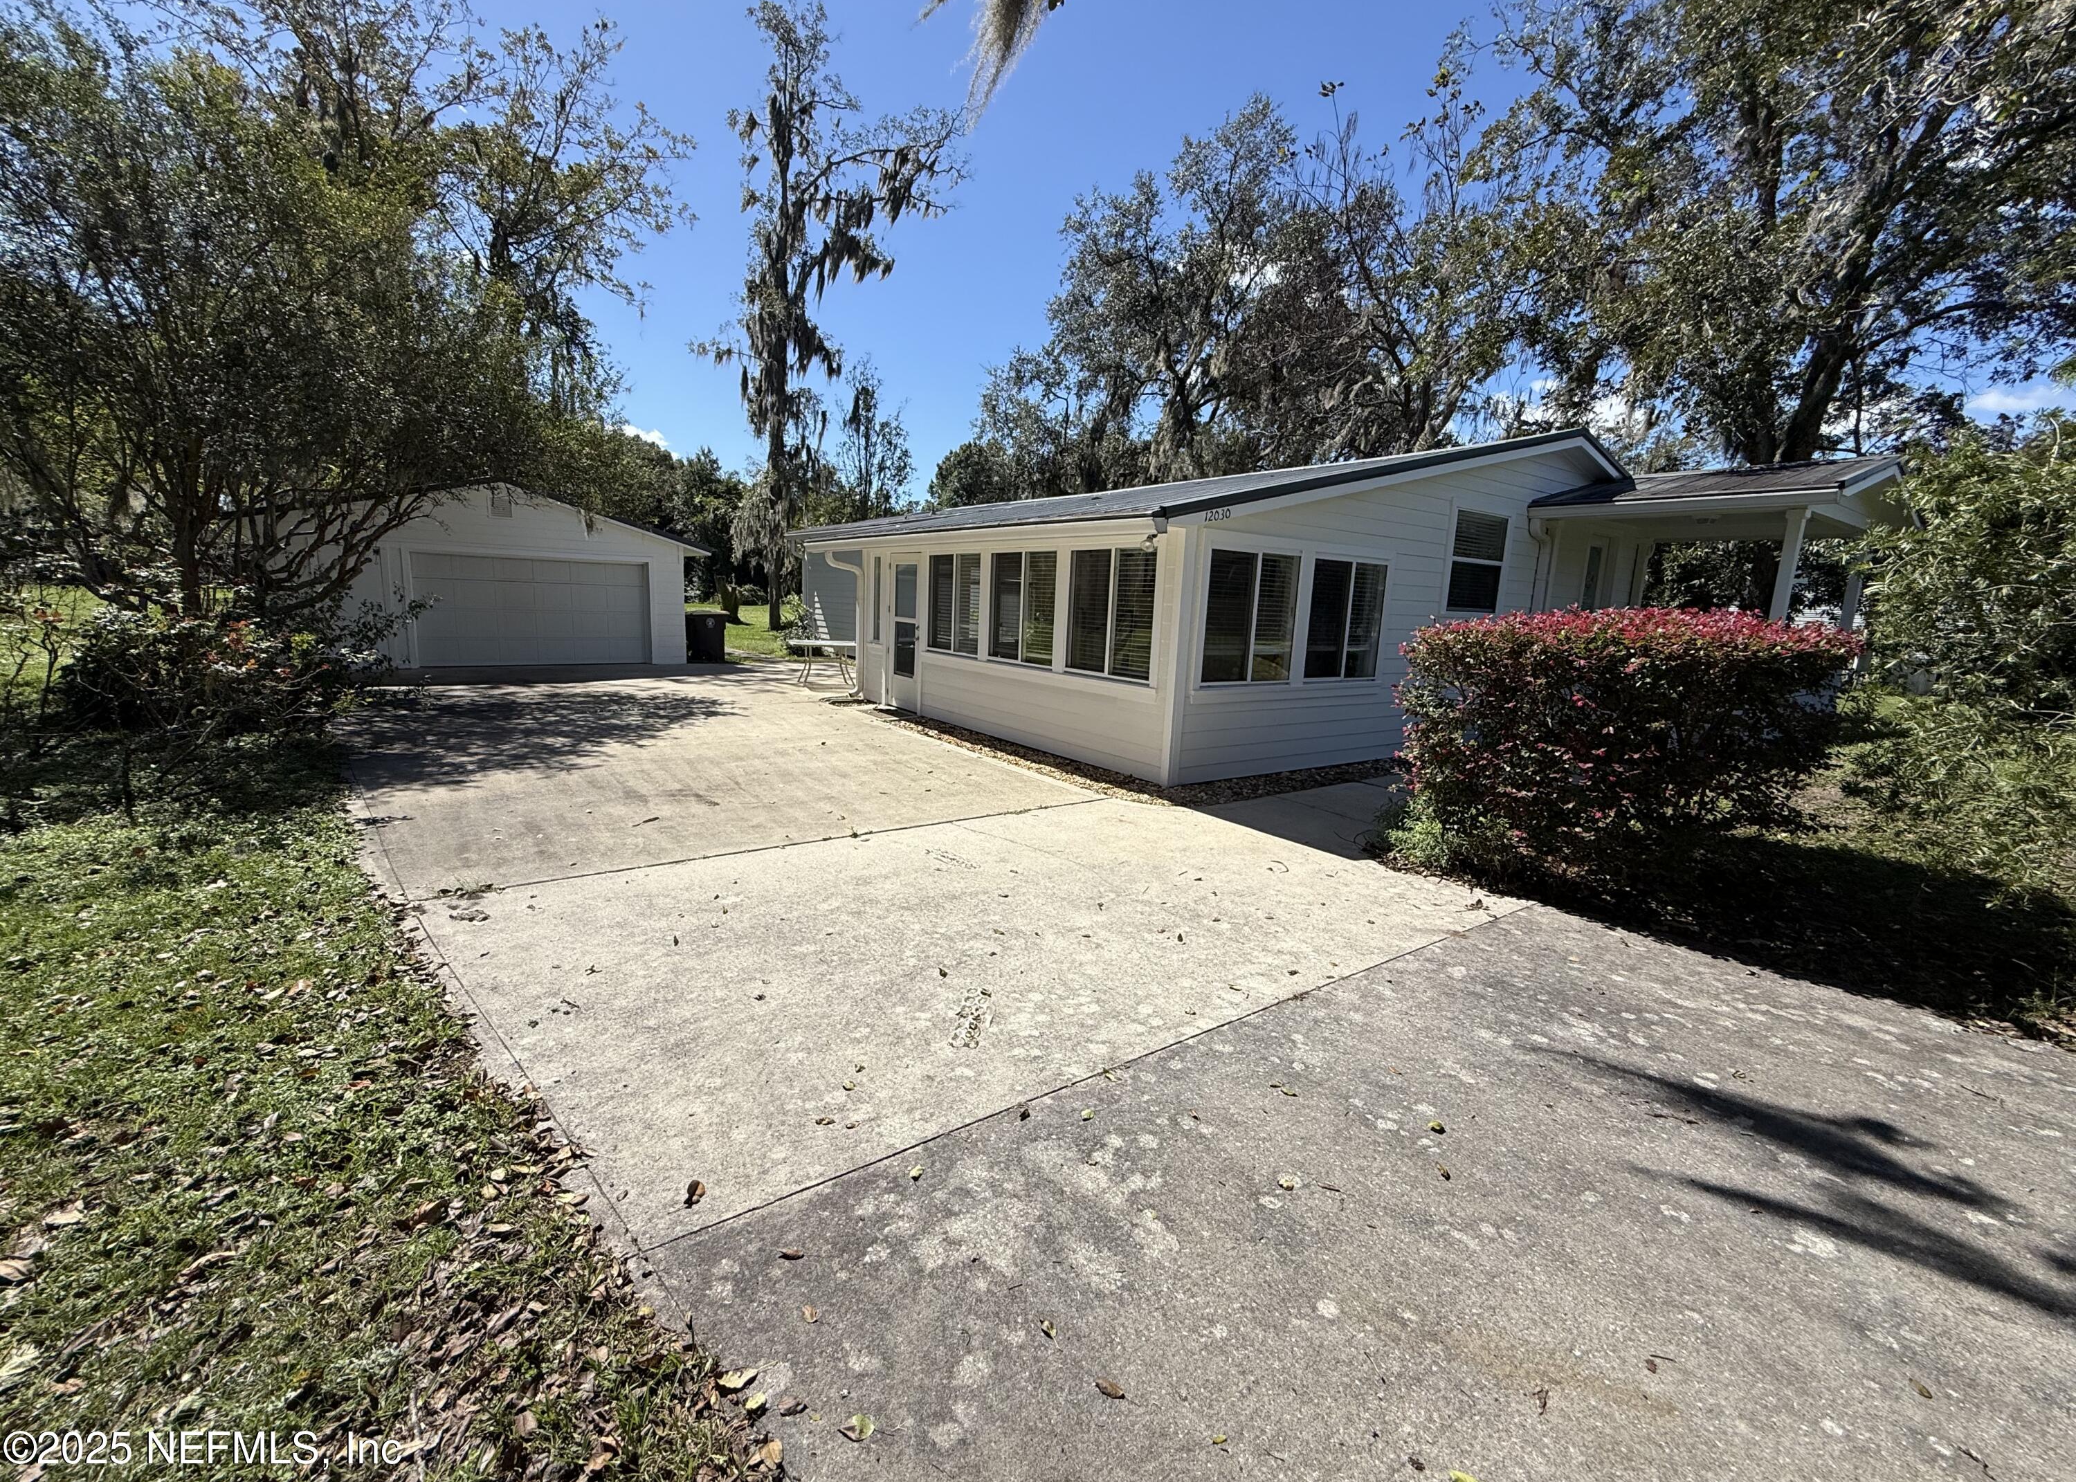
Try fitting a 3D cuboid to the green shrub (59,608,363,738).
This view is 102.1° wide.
[{"bbox_3d":[-8.350,-0.764,8.580,2.250,1.220,1.900,-4,12,-35],"label":"green shrub"}]

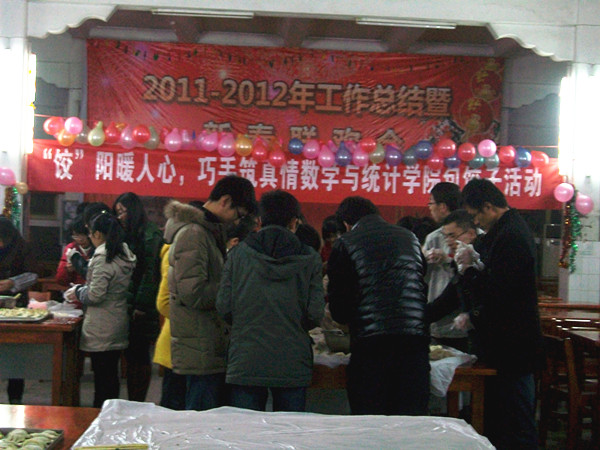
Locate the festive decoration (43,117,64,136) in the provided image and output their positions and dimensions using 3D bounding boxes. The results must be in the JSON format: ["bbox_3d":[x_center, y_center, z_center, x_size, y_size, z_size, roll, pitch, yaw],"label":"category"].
[{"bbox_3d":[-2.948,-1.178,12.850,0.260,0.250,0.250,2,2,-5],"label":"festive decoration"}]

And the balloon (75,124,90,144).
[{"bbox_3d":[-2.584,-1.068,12.750,0.200,0.250,0.200,2,0,0],"label":"balloon"}]

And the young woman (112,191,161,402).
[{"bbox_3d":[-1.183,0.545,7.629,0.340,1.566,0.460,1,2,-26],"label":"young woman"}]

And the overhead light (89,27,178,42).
[{"bbox_3d":[-2.510,-2.872,16.200,1.340,0.170,0.250,2,2,-5],"label":"overhead light"}]

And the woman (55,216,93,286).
[{"bbox_3d":[-1.739,0.692,8.400,0.480,1.520,0.420,2,1,-27],"label":"woman"}]

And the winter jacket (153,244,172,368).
[{"bbox_3d":[-0.701,0.441,6.200,0.400,0.820,0.500,2,2,-12],"label":"winter jacket"}]

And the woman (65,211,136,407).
[{"bbox_3d":[-1.330,0.700,7.200,0.450,1.580,0.470,2,1,30],"label":"woman"}]

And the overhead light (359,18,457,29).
[{"bbox_3d":[1.308,-2.475,13.200,1.230,0.080,0.100,2,2,-5],"label":"overhead light"}]

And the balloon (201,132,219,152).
[{"bbox_3d":[-1.080,-0.996,12.890,0.204,0.258,0.205,2,1,-4],"label":"balloon"}]

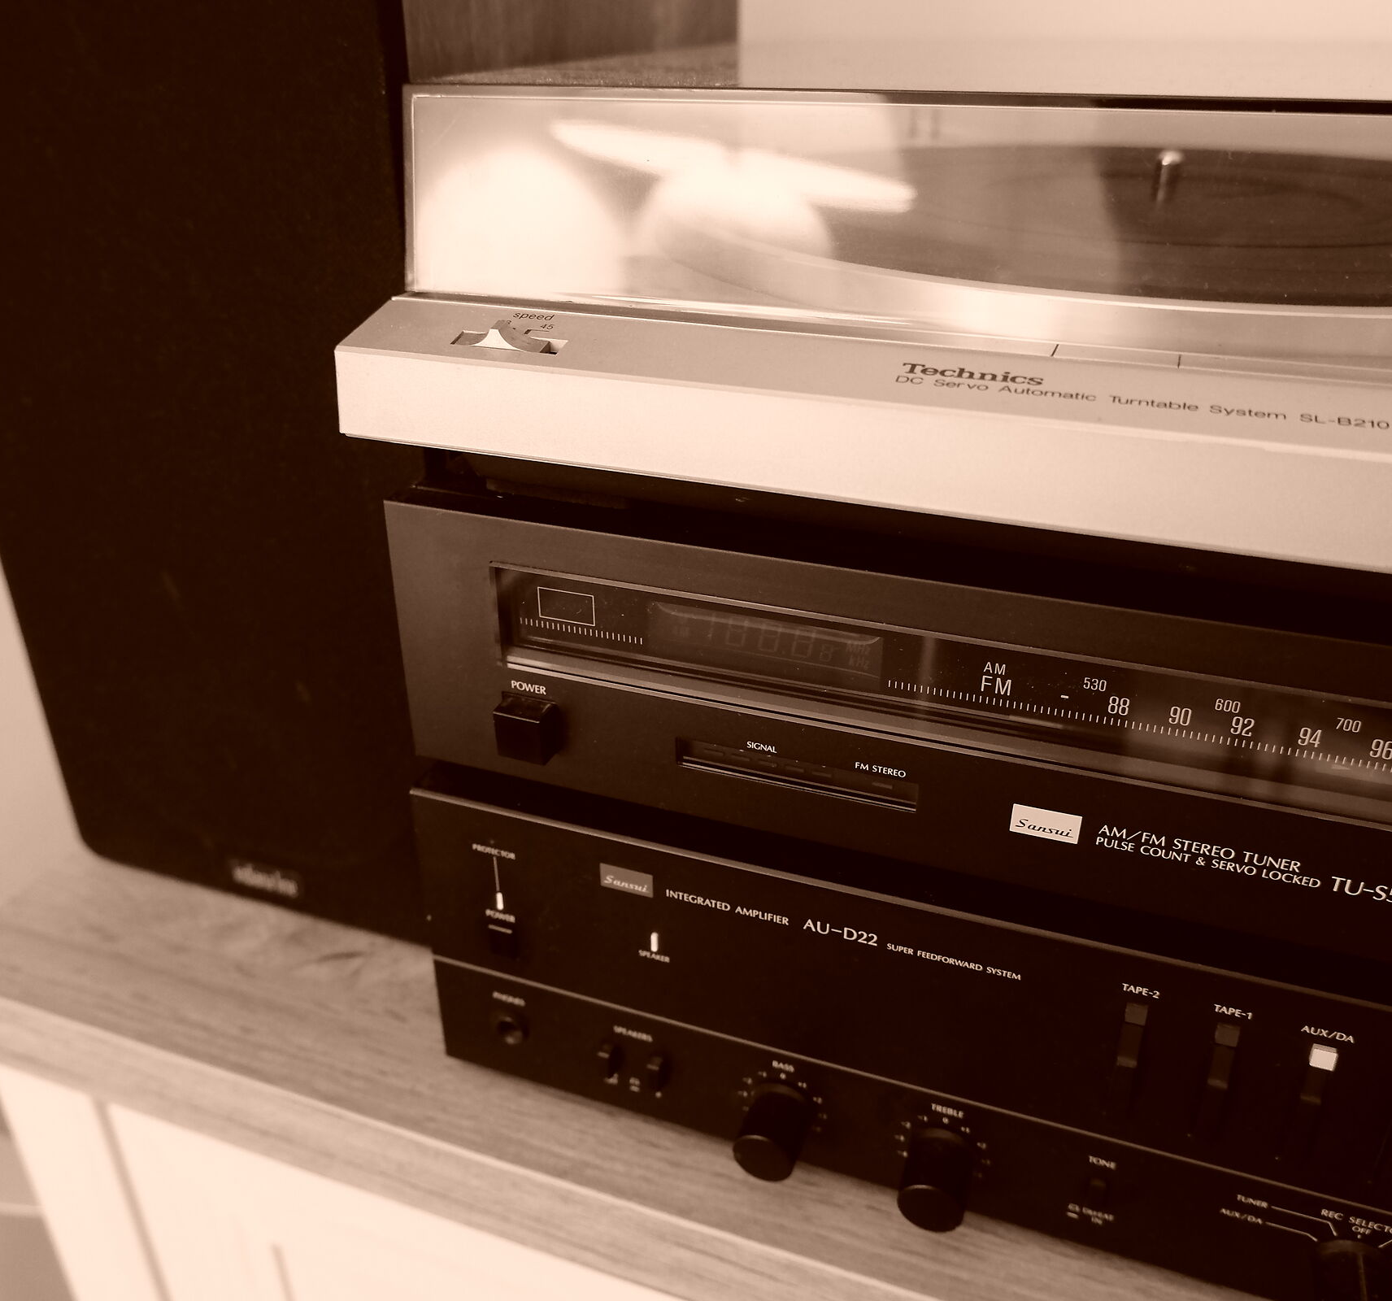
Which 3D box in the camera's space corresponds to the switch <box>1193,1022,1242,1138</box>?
[{"bbox_3d":[0.122,0.102,0.293,0.005,0.032,0.006,10,30,17],"label":"switch"}]

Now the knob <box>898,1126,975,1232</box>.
[{"bbox_3d":[0.064,0.140,0.330,0.018,0.018,0.018,10,30,17],"label":"knob"}]

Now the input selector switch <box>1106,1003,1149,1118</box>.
[{"bbox_3d":[0.103,0.099,0.299,0.005,0.032,0.006,10,30,17],"label":"input selector switch"}]

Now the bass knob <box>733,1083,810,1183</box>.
[{"bbox_3d":[0.021,0.133,0.344,0.018,0.018,0.018,10,30,17],"label":"bass knob"}]

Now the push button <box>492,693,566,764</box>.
[{"bbox_3d":[-0.043,0.020,0.316,0.014,0.013,0.009,10,30,17],"label":"push button"}]

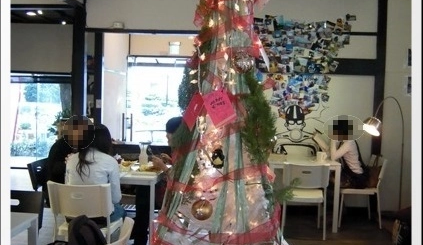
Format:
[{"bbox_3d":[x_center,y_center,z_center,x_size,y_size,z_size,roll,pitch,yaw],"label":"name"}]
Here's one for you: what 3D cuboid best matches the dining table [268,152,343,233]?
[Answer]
[{"bbox_3d":[1.009,0.791,5.252,0.760,0.740,0.760,1,3,2],"label":"dining table"}]

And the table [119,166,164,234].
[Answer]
[{"bbox_3d":[-0.842,0.795,4.275,0.750,0.740,0.750,1,3,2],"label":"table"}]

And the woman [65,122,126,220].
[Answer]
[{"bbox_3d":[-0.882,0.600,3.631,0.460,1.170,0.680,2,3,5],"label":"woman"}]

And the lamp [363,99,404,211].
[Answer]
[{"bbox_3d":[1.937,0.432,5.027,0.607,1.437,0.260,0,3,-18],"label":"lamp"}]

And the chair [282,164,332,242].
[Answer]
[{"bbox_3d":[0.973,0.788,4.828,0.480,0.770,0.500,2,3,6],"label":"chair"}]

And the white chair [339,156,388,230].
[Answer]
[{"bbox_3d":[1.681,0.785,5.262,0.500,0.770,0.480,2,3,2],"label":"white chair"}]

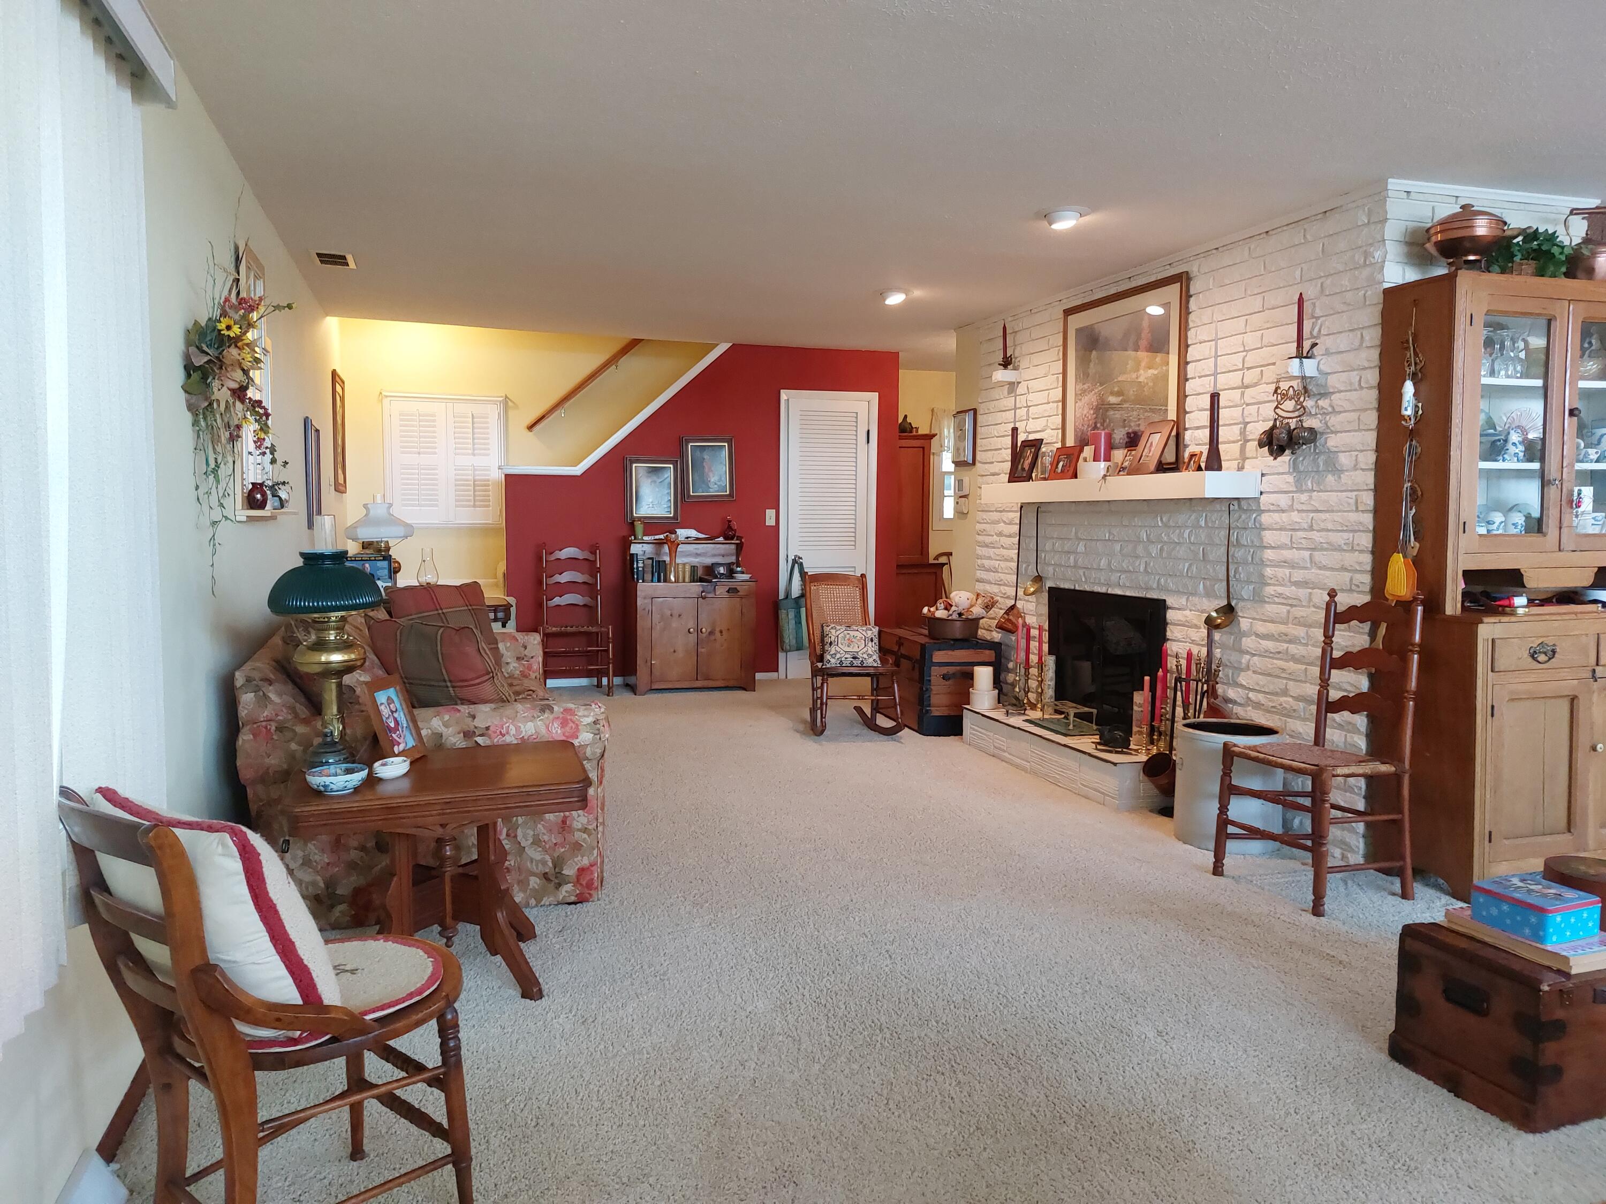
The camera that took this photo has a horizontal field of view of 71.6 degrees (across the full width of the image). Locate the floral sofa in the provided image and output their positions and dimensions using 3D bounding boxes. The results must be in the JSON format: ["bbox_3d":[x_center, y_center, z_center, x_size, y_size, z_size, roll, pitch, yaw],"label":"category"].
[{"bbox_3d":[-1.422,0.466,4.255,1.030,0.810,2.100,-1,5,-19],"label":"floral sofa"}]

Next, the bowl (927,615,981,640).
[{"bbox_3d":[0.873,0.137,6.405,0.366,0.126,0.366,0,5,0],"label":"bowl"}]

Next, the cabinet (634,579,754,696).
[{"bbox_3d":[-0.782,0.221,7.730,0.818,0.760,0.432,-1,5,-18],"label":"cabinet"}]

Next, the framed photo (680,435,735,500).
[{"bbox_3d":[-0.671,-0.950,7.948,0.390,0.445,0.040,-1,5,-19],"label":"framed photo"}]

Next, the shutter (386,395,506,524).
[{"bbox_3d":[-2.691,-1.052,8.397,0.855,0.945,0.070,-1,5,-19],"label":"shutter"}]

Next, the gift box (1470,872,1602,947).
[{"bbox_3d":[1.603,0.673,2.433,0.179,0.069,0.167,-2,5,-22],"label":"gift box"}]

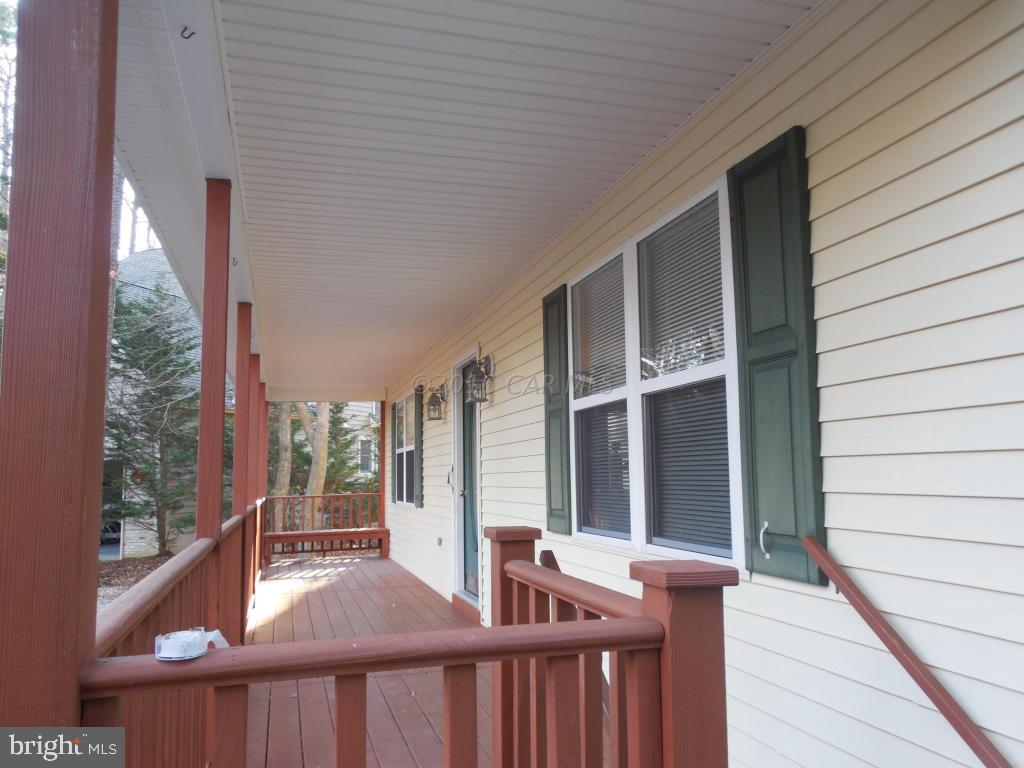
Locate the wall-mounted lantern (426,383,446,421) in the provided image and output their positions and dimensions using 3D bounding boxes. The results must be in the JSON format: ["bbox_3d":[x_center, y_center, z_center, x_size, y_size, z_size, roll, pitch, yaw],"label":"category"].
[{"bbox_3d":[-0.746,0.175,7.287,0.185,0.345,0.144,1,-7,-17],"label":"wall-mounted lantern"}]

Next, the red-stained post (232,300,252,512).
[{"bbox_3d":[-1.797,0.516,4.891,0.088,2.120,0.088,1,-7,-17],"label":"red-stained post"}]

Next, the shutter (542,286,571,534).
[{"bbox_3d":[0.261,0.150,4.240,0.030,1.371,0.361,1,-7,-17],"label":"shutter"}]

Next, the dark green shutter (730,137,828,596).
[{"bbox_3d":[0.836,-0.086,2.364,0.030,1.371,0.360,1,-7,-17],"label":"dark green shutter"}]

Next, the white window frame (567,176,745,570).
[{"bbox_3d":[0.579,0.032,3.322,0.080,1.383,1.627,1,-7,-17],"label":"white window frame"}]

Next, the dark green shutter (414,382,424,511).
[{"bbox_3d":[-1.065,0.736,8.564,0.030,1.382,0.375,1,-7,-17],"label":"dark green shutter"}]

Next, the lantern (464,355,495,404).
[{"bbox_3d":[-0.229,-0.041,5.600,0.185,0.338,0.144,1,-7,-17],"label":"lantern"}]

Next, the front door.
[{"bbox_3d":[-0.294,0.801,6.367,0.050,2.018,0.855,1,-7,-17],"label":"front door"}]

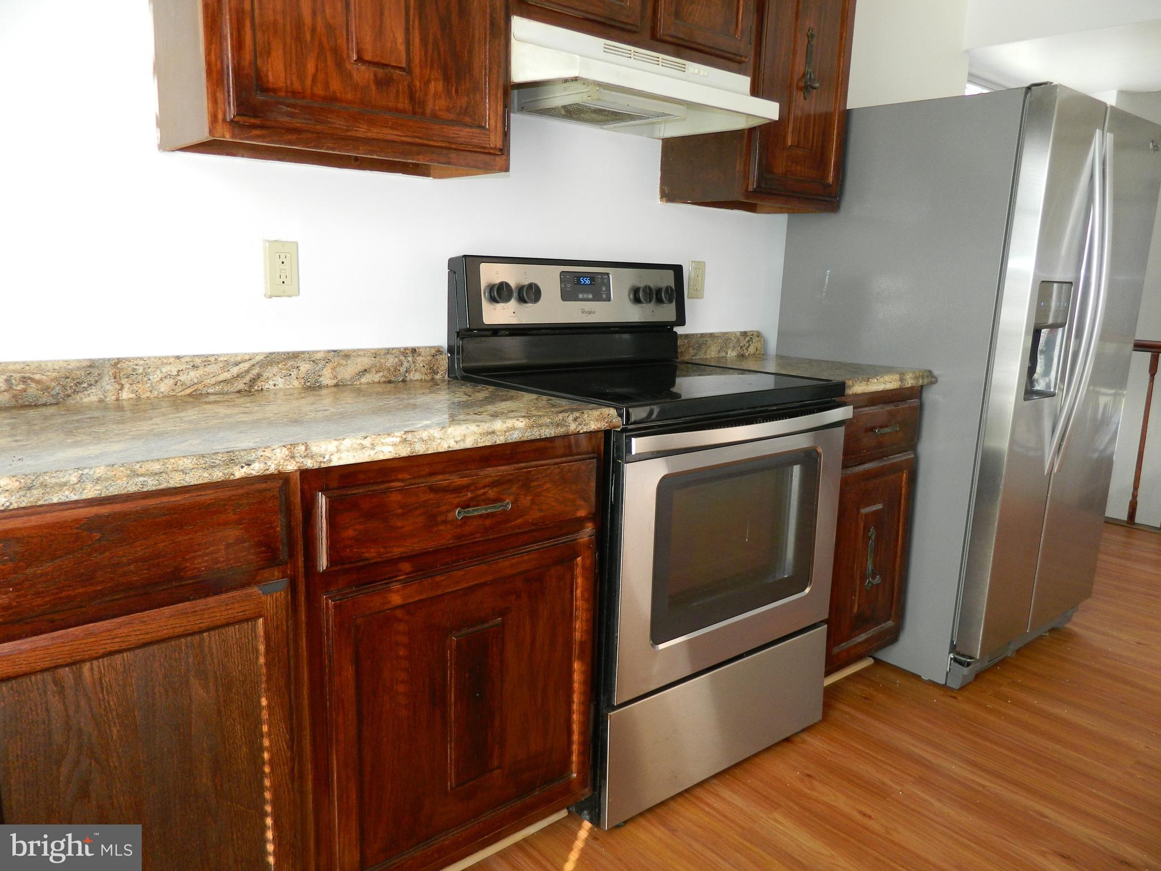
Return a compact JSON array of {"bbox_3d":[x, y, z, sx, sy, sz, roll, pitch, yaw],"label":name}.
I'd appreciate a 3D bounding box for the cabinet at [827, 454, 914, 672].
[{"bbox_3d":[0.815,0.362,2.401,0.418,0.589,0.021,-7,14,-39],"label":"cabinet"}]

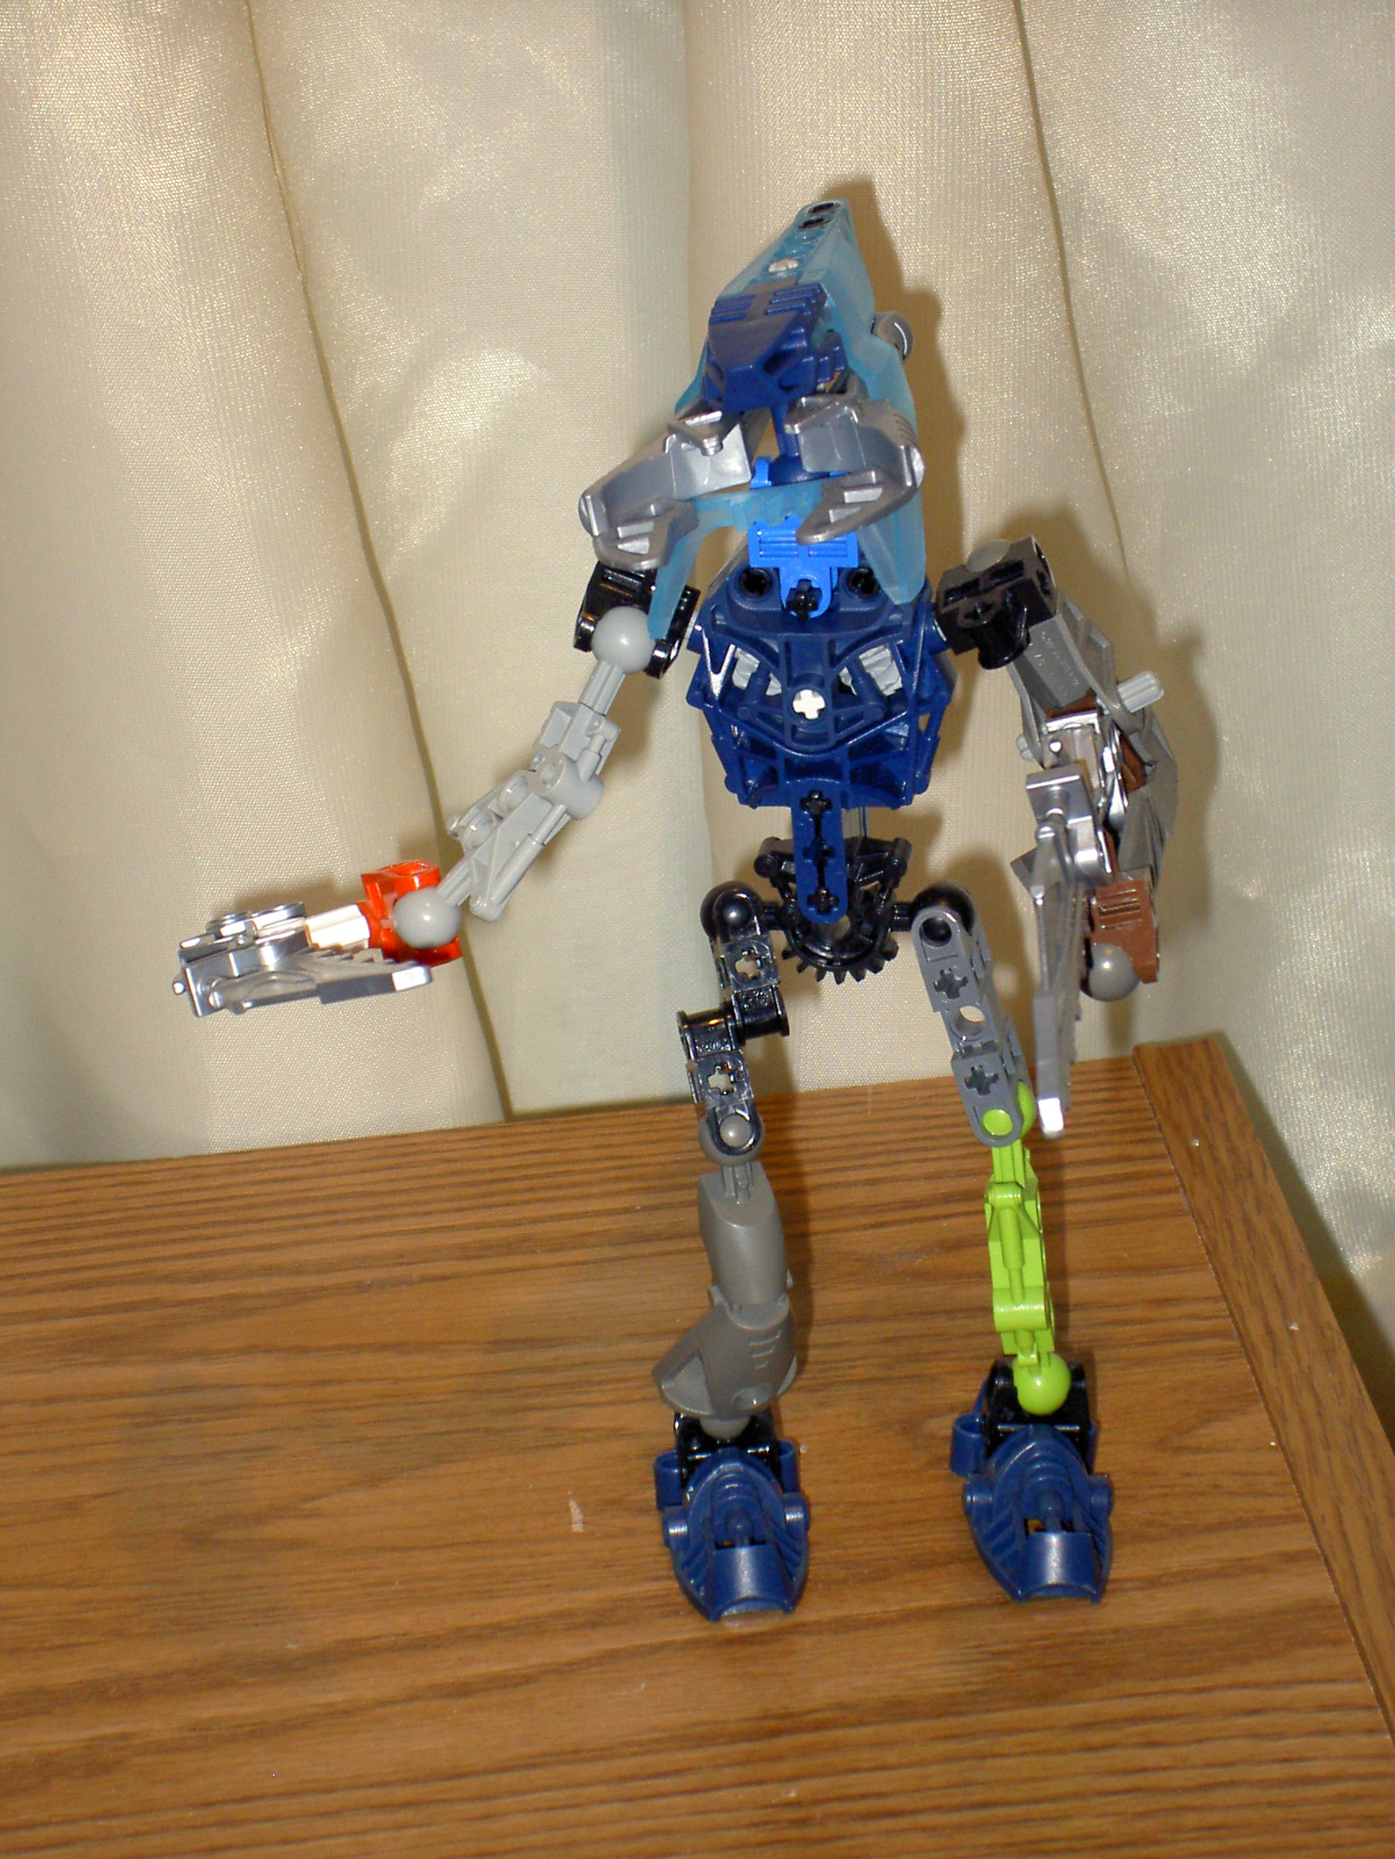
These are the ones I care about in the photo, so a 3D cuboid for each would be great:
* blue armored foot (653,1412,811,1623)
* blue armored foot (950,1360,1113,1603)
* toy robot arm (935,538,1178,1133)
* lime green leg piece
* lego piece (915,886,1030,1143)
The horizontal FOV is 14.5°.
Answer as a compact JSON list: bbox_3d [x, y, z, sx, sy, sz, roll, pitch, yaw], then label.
[{"bbox_3d":[0.005,0.087,0.868,0.024,0.021,0.042,-5,33,-3],"label":"blue armored foot"},{"bbox_3d":[0.054,0.085,0.868,0.024,0.021,0.042,-4,33,-1],"label":"blue armored foot"},{"bbox_3d":[0.056,-0.015,0.847,0.036,0.094,0.038,-4,33,-1],"label":"toy robot arm"},{"bbox_3d":[0.051,0.051,0.857,0.011,0.060,0.014,-8,32,3],"label":"lime green leg piece"},{"bbox_3d":[0.042,0.014,0.834,0.009,0.041,0.010,-10,18,24],"label":"lego piece"}]

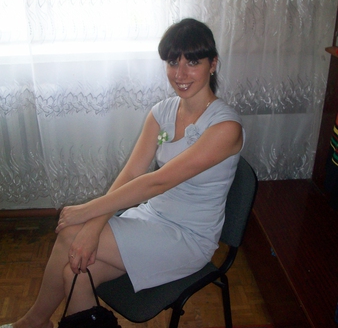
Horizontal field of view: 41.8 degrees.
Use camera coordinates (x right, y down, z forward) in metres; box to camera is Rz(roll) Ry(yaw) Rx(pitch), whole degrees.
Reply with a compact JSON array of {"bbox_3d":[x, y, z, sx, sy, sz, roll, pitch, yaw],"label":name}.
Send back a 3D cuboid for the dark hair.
[{"bbox_3d":[0.068,-0.317,1.345,0.180,0.240,0.215,13,26,32],"label":"dark hair"}]

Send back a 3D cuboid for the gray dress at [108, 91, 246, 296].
[{"bbox_3d":[0.002,0.074,1.481,0.440,0.590,0.385,-21,29,-39],"label":"gray dress"}]

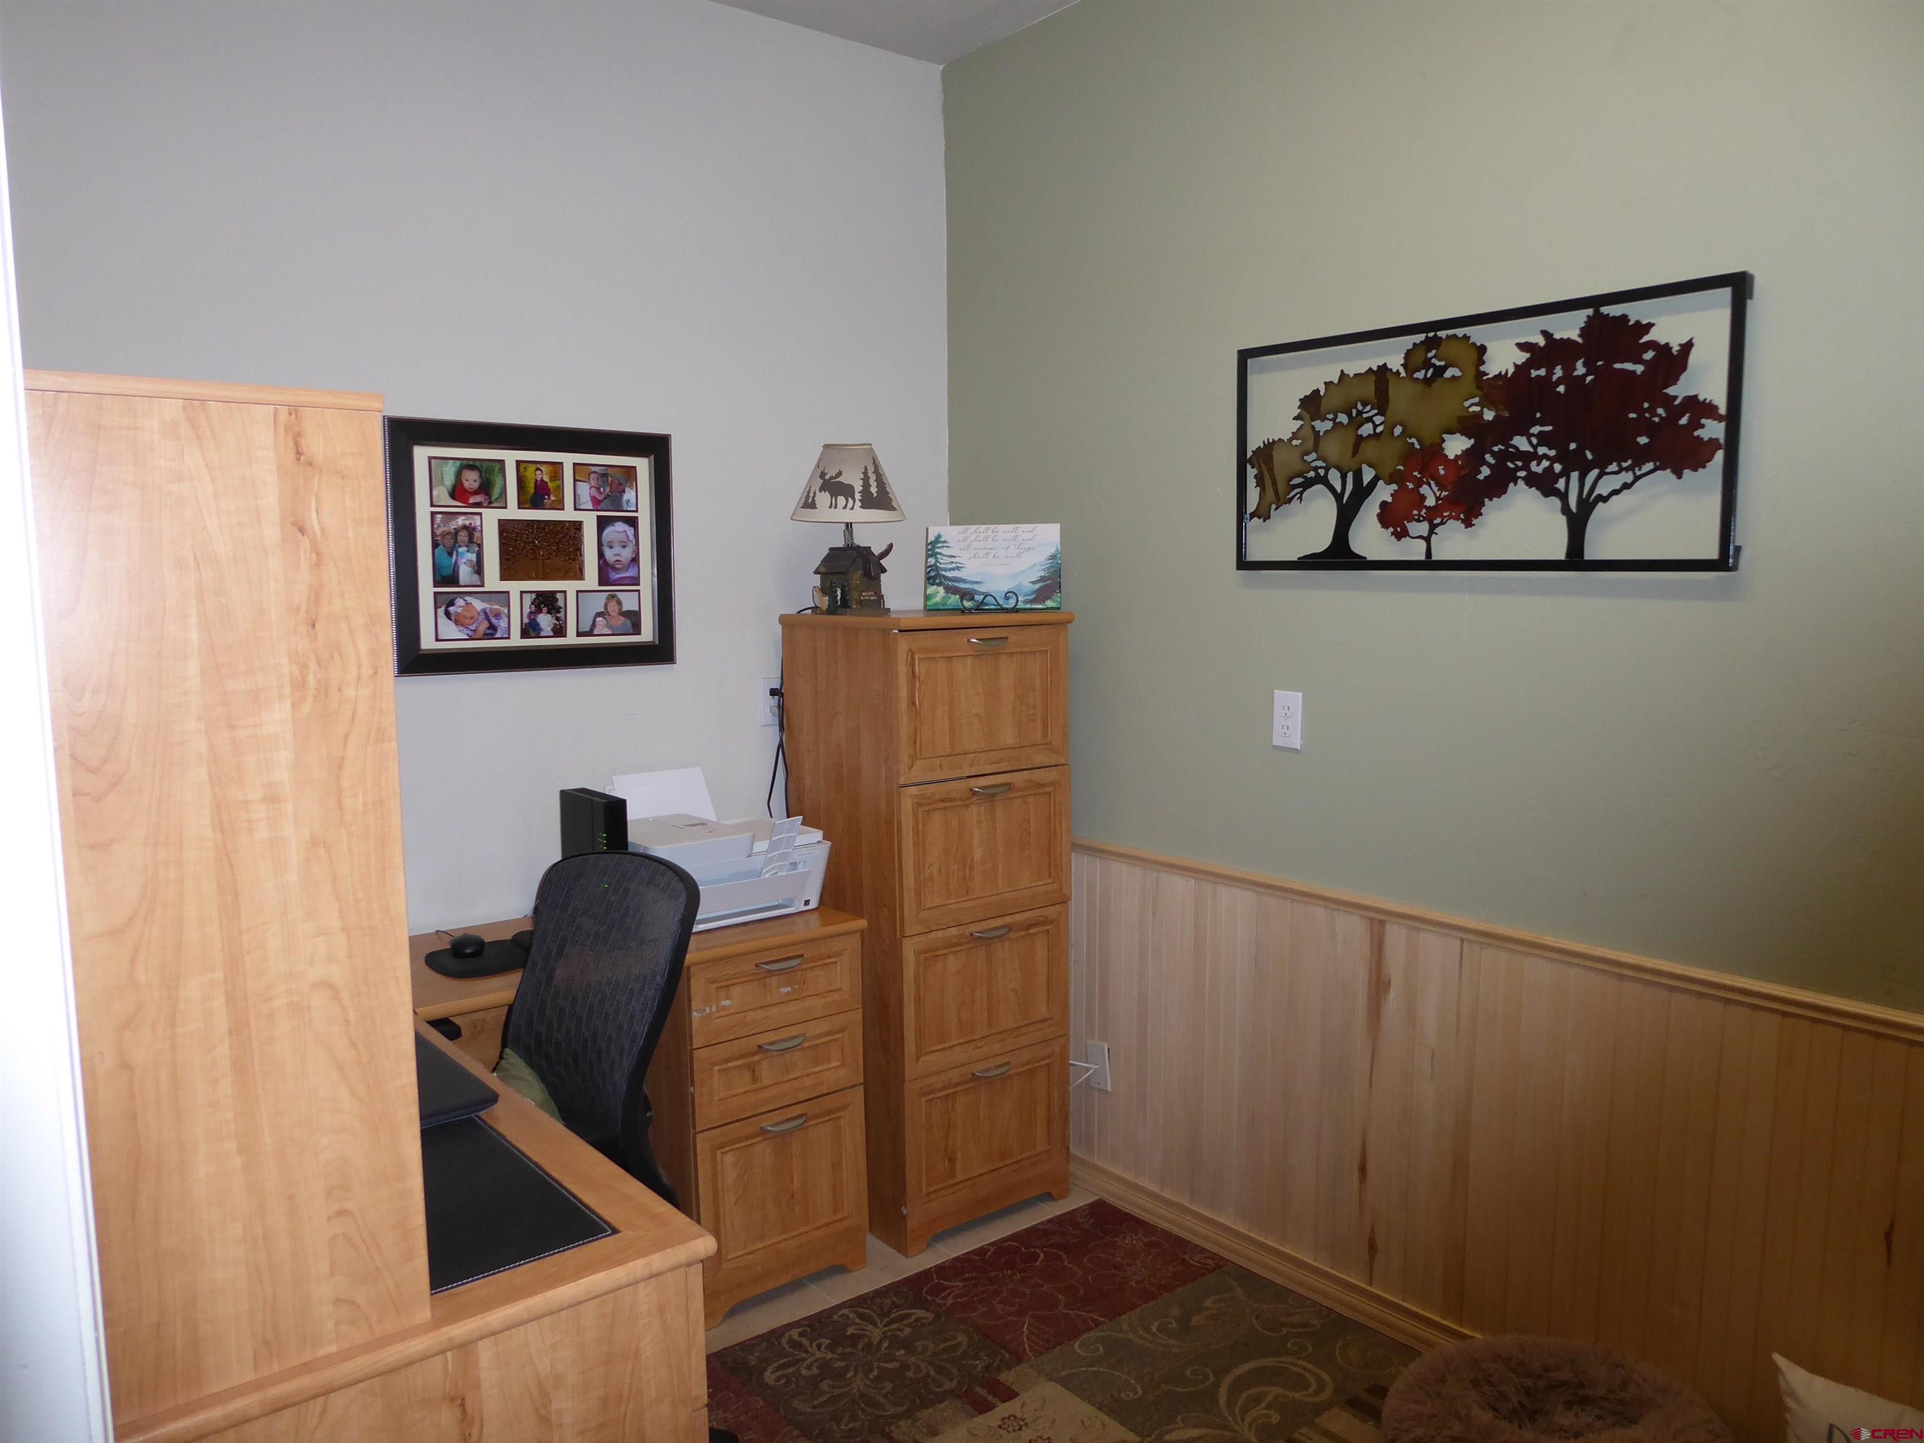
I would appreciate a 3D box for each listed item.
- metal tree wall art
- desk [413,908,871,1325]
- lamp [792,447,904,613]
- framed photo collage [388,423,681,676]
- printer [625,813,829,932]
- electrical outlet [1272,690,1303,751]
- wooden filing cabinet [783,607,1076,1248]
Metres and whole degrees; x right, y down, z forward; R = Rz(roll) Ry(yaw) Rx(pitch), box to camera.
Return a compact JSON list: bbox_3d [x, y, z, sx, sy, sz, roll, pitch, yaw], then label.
[{"bbox_3d":[0.870,-0.486,2.361,0.032,0.443,0.946,-6,8,-39],"label":"metal tree wall art"},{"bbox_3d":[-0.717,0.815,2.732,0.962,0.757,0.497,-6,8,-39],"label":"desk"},{"bbox_3d":[-0.286,-0.429,3.029,0.264,0.382,0.264,-1,6,0],"label":"lamp"},{"bbox_3d":[-0.881,-0.364,2.793,0.602,0.504,0.025,-6,8,-39],"label":"framed photo collage"},{"bbox_3d":[-0.543,0.314,2.922,0.425,0.195,0.310,-6,8,-39],"label":"printer"},{"bbox_3d":[0.658,-0.003,2.696,0.008,0.114,0.070,-6,8,-39],"label":"electrical outlet"},{"bbox_3d":[-0.082,0.446,3.146,0.484,1.390,0.473,-6,8,-39],"label":"wooden filing cabinet"}]

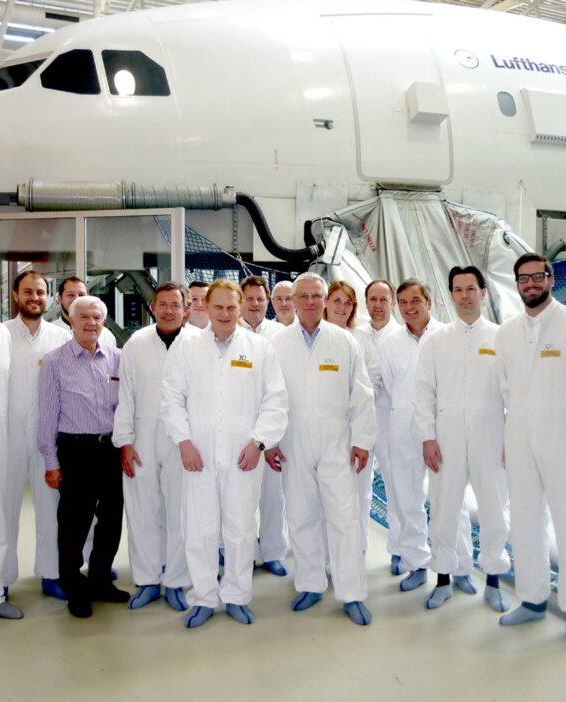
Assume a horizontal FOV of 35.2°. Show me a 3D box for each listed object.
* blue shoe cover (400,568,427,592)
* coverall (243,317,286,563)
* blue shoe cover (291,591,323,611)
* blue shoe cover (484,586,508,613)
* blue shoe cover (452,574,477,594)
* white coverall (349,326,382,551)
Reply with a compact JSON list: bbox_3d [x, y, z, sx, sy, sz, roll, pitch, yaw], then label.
[{"bbox_3d":[0.776,1.319,5.207,0.110,0.105,0.280,3,4,39],"label":"blue shoe cover"},{"bbox_3d":[-0.159,0.518,5.374,0.550,1.480,0.340,0,2,-2],"label":"coverall"},{"bbox_3d":[0.144,1.331,4.868,0.110,0.105,0.280,3,4,38],"label":"blue shoe cover"},{"bbox_3d":[1.142,1.315,4.790,0.110,0.090,0.270,0,1,-4],"label":"blue shoe cover"},{"bbox_3d":[1.040,1.291,5.116,0.108,0.115,0.285,0,2,-5],"label":"blue shoe cover"},{"bbox_3d":[0.401,0.550,5.325,0.480,1.410,0.320,0,2,6],"label":"white coverall"}]

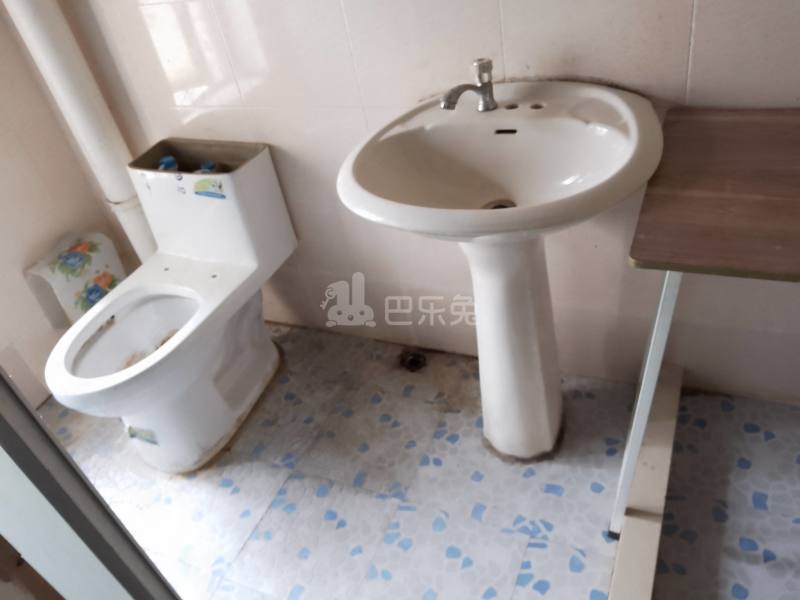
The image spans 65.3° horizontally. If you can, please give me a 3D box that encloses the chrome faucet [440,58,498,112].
[{"bbox_3d":[0.127,-0.387,1.154,0.115,0.092,0.037,-28,40,-20],"label":"chrome faucet"}]

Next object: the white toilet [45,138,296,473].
[{"bbox_3d":[-0.577,0.045,1.623,0.366,0.648,0.708,8,42,25],"label":"white toilet"}]

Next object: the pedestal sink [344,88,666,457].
[{"bbox_3d":[0.225,0.031,1.274,0.521,0.780,0.494,8,42,25],"label":"pedestal sink"}]

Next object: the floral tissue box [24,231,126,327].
[{"bbox_3d":[-1.011,-0.063,1.968,0.085,0.221,0.231,8,42,25],"label":"floral tissue box"}]

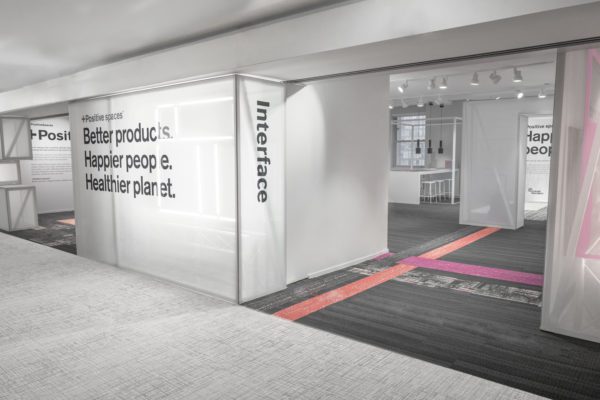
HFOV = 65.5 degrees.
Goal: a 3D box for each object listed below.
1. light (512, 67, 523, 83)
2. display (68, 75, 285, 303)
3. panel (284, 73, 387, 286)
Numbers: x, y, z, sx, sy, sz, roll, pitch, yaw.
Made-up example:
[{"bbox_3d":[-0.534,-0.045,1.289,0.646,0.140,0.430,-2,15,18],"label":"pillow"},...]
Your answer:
[{"bbox_3d":[3.376,-1.945,7.232,0.150,0.245,0.140,5,8,39],"label":"light"},{"bbox_3d":[-1.661,-0.204,5.707,3.358,2.154,0.666,5,8,39],"label":"display"},{"bbox_3d":[0.512,-0.467,5.788,0.100,2.632,2.281,5,8,39],"label":"panel"}]

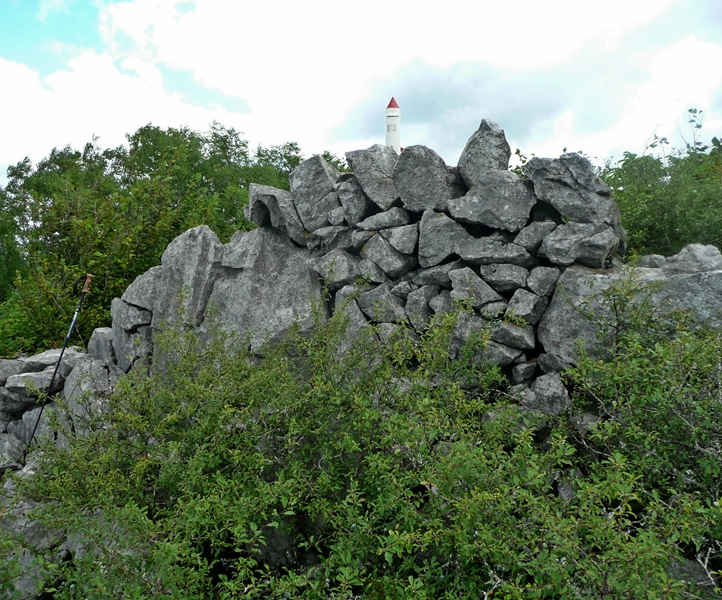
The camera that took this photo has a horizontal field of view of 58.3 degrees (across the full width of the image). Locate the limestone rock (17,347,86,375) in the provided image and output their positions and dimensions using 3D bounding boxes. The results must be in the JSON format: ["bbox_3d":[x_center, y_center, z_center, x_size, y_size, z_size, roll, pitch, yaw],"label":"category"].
[{"bbox_3d":[-2.002,0.393,4.200,0.454,0.196,0.340,0,-3,0],"label":"limestone rock"}]

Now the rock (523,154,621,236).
[{"bbox_3d":[1.589,-0.794,4.850,0.721,0.604,0.550,0,2,0],"label":"rock"}]

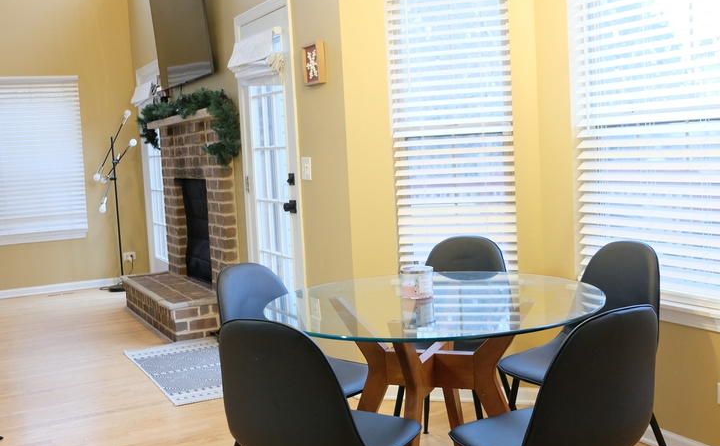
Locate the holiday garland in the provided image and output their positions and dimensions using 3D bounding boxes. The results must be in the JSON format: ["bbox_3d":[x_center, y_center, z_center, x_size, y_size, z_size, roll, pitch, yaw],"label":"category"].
[{"bbox_3d":[-1.389,-0.703,6.222,0.260,0.550,2.150,-6,6,-27],"label":"holiday garland"}]

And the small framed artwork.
[{"bbox_3d":[-0.237,-0.814,4.158,0.040,0.208,0.193,-6,6,-27],"label":"small framed artwork"}]

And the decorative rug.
[{"bbox_3d":[-0.913,0.849,4.894,0.740,0.012,1.375,-6,6,-27],"label":"decorative rug"}]

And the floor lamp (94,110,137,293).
[{"bbox_3d":[-2.317,-0.214,7.715,0.380,1.720,0.420,-6,6,-27],"label":"floor lamp"}]

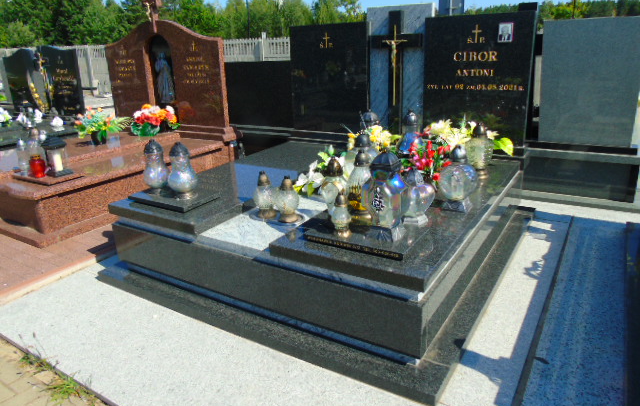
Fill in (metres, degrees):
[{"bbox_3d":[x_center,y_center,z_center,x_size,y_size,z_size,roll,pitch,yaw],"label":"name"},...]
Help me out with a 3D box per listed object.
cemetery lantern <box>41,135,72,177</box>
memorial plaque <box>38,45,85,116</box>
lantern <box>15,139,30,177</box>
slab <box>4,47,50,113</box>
[{"bbox_3d":[-2.222,-0.394,3.892,0.175,0.305,0.165,9,21,31],"label":"cemetery lantern"},{"bbox_3d":[-3.362,-1.617,6.147,0.790,0.920,0.090,9,22,31],"label":"memorial plaque"},{"bbox_3d":[-2.557,-0.390,3.949,0.100,0.295,0.100,9,21,31],"label":"lantern"},{"bbox_3d":[-4.522,-1.861,7.112,0.930,0.950,0.100,9,21,31],"label":"slab"}]

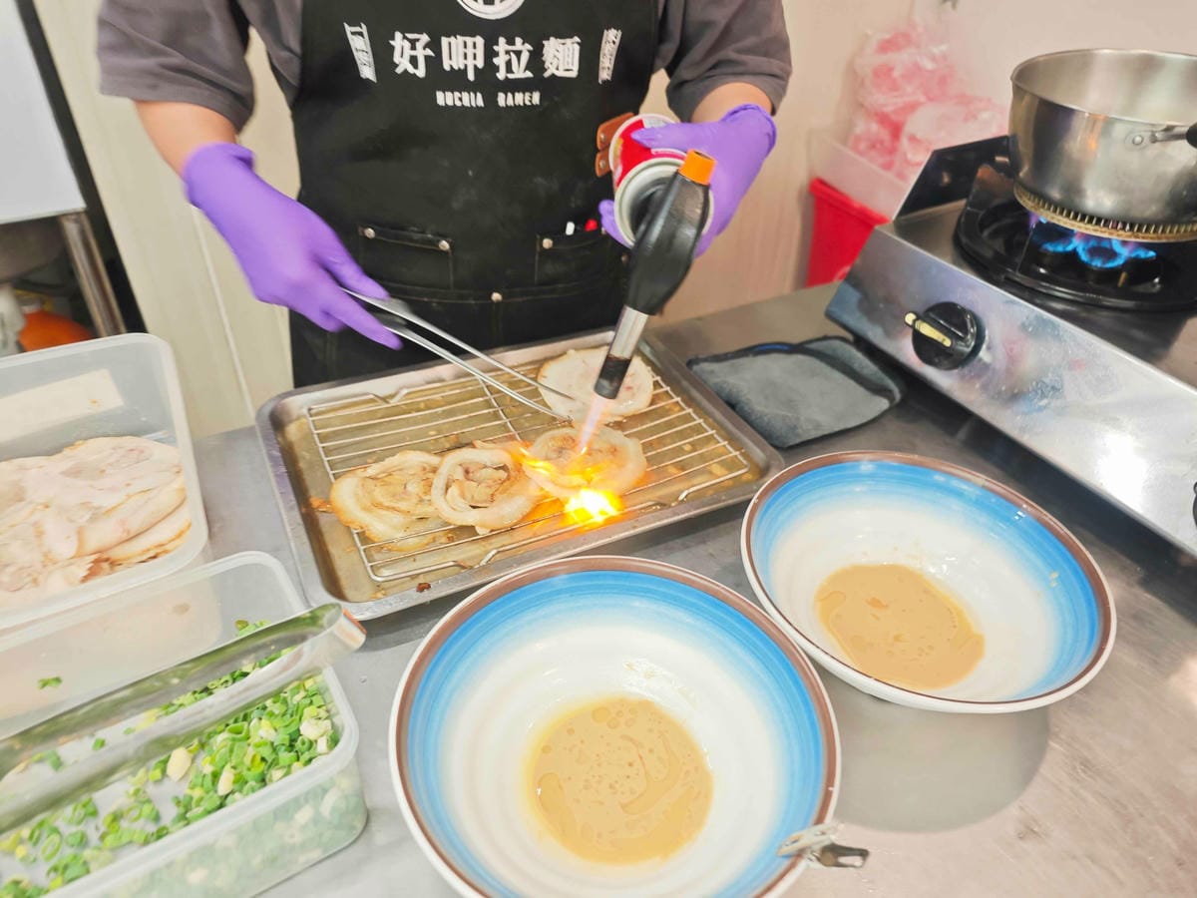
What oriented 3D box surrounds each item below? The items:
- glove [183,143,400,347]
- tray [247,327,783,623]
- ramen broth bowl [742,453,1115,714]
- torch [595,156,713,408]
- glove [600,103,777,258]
[{"bbox_3d":[-0.257,-0.165,0.665,0.220,0.073,0.087,43,78,10],"label":"glove"},{"bbox_3d":[-0.064,-0.001,0.628,0.356,0.022,0.274,-15,40,-22],"label":"tray"},{"bbox_3d":[0.202,0.099,0.527,0.221,0.080,0.221,1,37,-1],"label":"ramen broth bowl"},{"bbox_3d":[0.034,-0.117,0.541,0.039,0.182,0.063,15,33,-10],"label":"torch"},{"bbox_3d":[0.072,-0.208,0.619,0.155,0.102,0.097,-31,72,-22],"label":"glove"}]

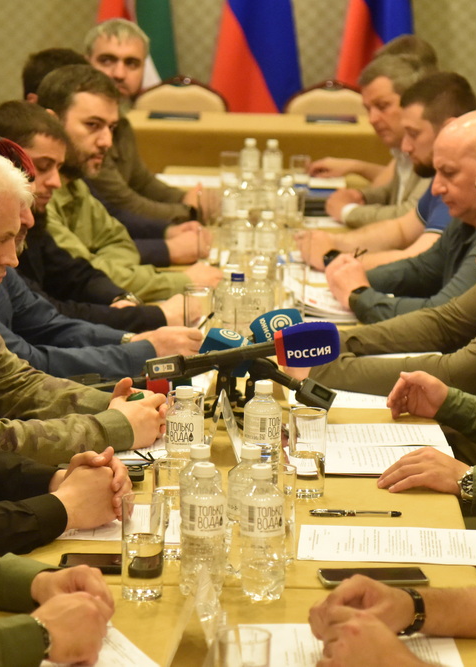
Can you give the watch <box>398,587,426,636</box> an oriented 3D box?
[{"bbox_3d":[0.230,0.388,3.166,0.040,0.064,0.060,-9,15,-41],"label":"watch"}]

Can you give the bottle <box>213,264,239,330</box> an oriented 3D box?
[{"bbox_3d":[-0.020,-0.049,5.109,0.066,0.196,0.066,1,11,0],"label":"bottle"}]

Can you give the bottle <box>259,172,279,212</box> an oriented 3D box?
[{"bbox_3d":[0.090,-0.362,6.559,0.067,0.197,0.067,-3,12,-20],"label":"bottle"}]

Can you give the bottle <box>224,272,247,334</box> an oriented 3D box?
[{"bbox_3d":[-0.001,-0.029,4.985,0.063,0.204,0.063,1,11,0],"label":"bottle"}]

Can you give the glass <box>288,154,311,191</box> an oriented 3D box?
[{"bbox_3d":[0.200,-0.502,7.401,0.062,0.145,0.062,1,11,0],"label":"glass"}]

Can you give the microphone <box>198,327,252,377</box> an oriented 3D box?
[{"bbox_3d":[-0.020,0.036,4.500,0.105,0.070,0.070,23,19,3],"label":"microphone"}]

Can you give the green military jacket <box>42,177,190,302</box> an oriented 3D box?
[{"bbox_3d":[-0.382,-0.153,6.122,0.500,0.505,0.580,5,11,21],"label":"green military jacket"}]

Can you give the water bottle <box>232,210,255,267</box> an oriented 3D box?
[{"bbox_3d":[0.011,-0.231,6.125,0.065,0.194,0.065,1,10,0],"label":"water bottle"}]

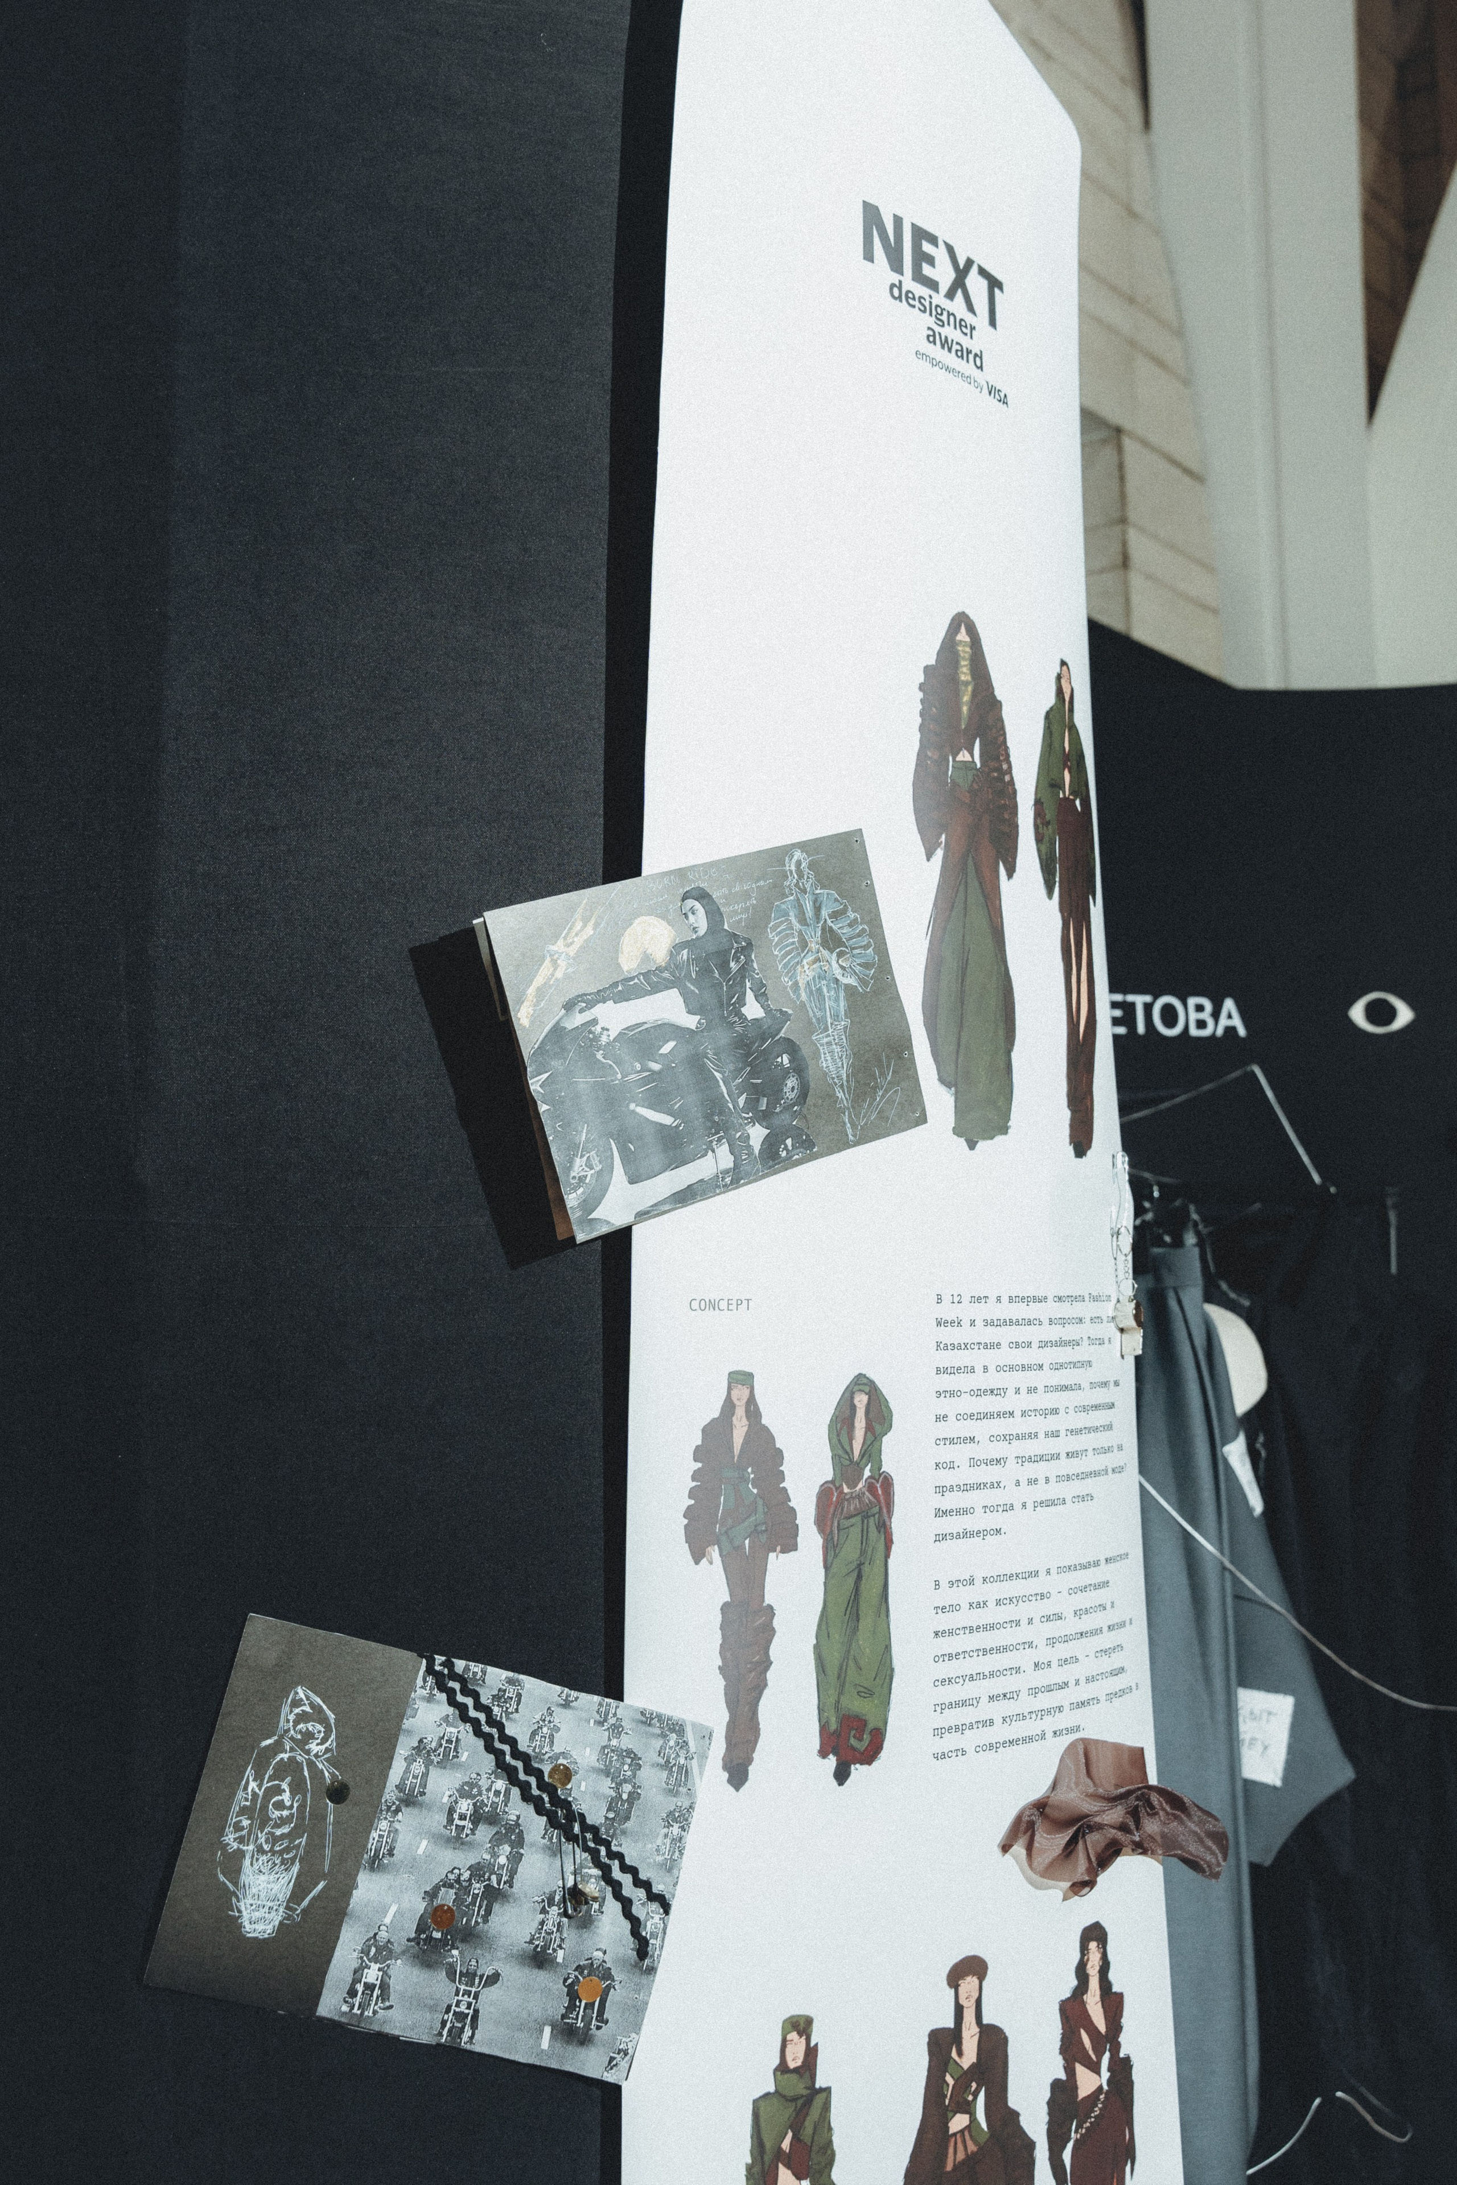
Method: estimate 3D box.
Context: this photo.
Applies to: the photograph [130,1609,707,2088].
[{"bbox_3d":[-0.172,0.454,1.161,0.293,0.213,0.010,18,-9,-12],"label":"photograph"}]

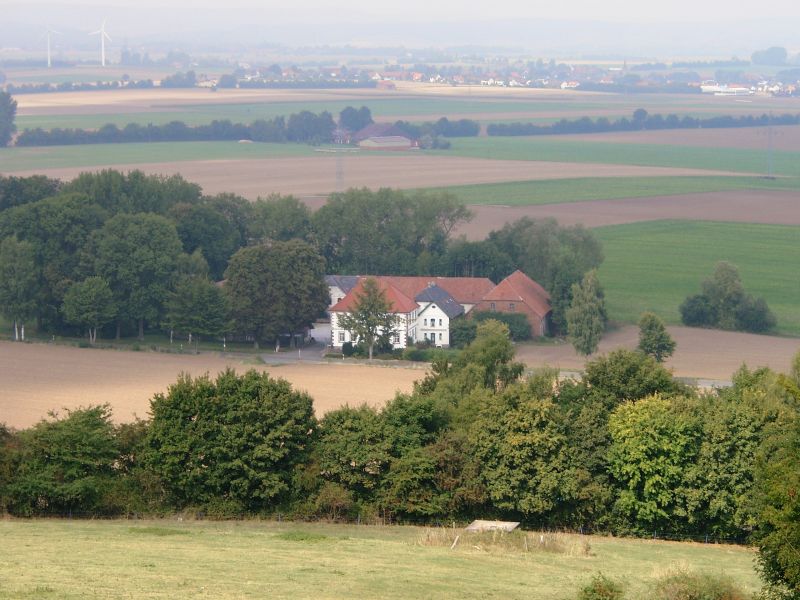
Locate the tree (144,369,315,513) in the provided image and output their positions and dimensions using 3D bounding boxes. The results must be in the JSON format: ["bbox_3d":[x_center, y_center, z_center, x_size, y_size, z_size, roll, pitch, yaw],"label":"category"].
[{"bbox_3d":[-16.968,13.982,230.000,16.600,13.800,14.500,0,7,0],"label":"tree"}]

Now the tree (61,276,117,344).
[{"bbox_3d":[-62.405,2.003,463.000,11.200,13.400,10.800,0,7,0],"label":"tree"}]

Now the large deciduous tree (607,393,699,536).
[{"bbox_3d":[24.255,15.802,222.000,8.800,13.200,8.800,0,7,0],"label":"large deciduous tree"}]

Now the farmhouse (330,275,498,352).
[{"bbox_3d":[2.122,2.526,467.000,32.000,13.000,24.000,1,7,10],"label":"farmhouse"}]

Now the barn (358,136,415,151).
[{"bbox_3d":[-7.272,-84.307,1245.000,29.000,7.500,15.000,1,7,5],"label":"barn"}]

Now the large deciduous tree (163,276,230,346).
[{"bbox_3d":[-40.769,2.304,463.000,13.500,13.600,12.500,0,7,0],"label":"large deciduous tree"}]

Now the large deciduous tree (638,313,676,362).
[{"bbox_3d":[48.501,7.091,437.000,7.500,9.300,7.300,0,7,0],"label":"large deciduous tree"}]

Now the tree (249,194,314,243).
[{"bbox_3d":[-29.473,-16.401,570.000,15.700,21.000,15.000,0,7,0],"label":"tree"}]

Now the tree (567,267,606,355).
[{"bbox_3d":[36.072,2.418,447.000,7.700,16.800,7.500,0,7,0],"label":"tree"}]

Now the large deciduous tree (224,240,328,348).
[{"bbox_3d":[-24.581,-1.095,460.000,20.500,21.000,18.500,0,7,0],"label":"large deciduous tree"}]

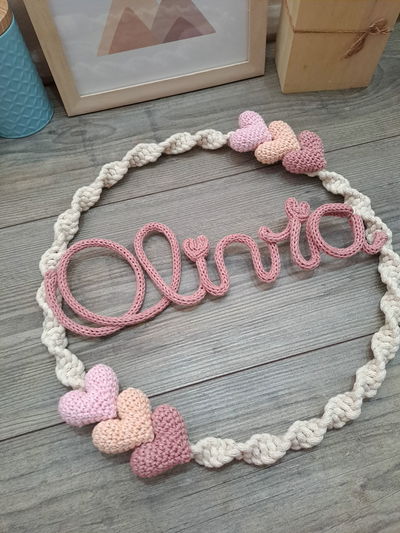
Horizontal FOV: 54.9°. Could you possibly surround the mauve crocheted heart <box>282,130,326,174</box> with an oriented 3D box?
[{"bbox_3d":[0.112,-0.110,0.390,0.043,0.024,0.049,36,69,18],"label":"mauve crocheted heart"}]

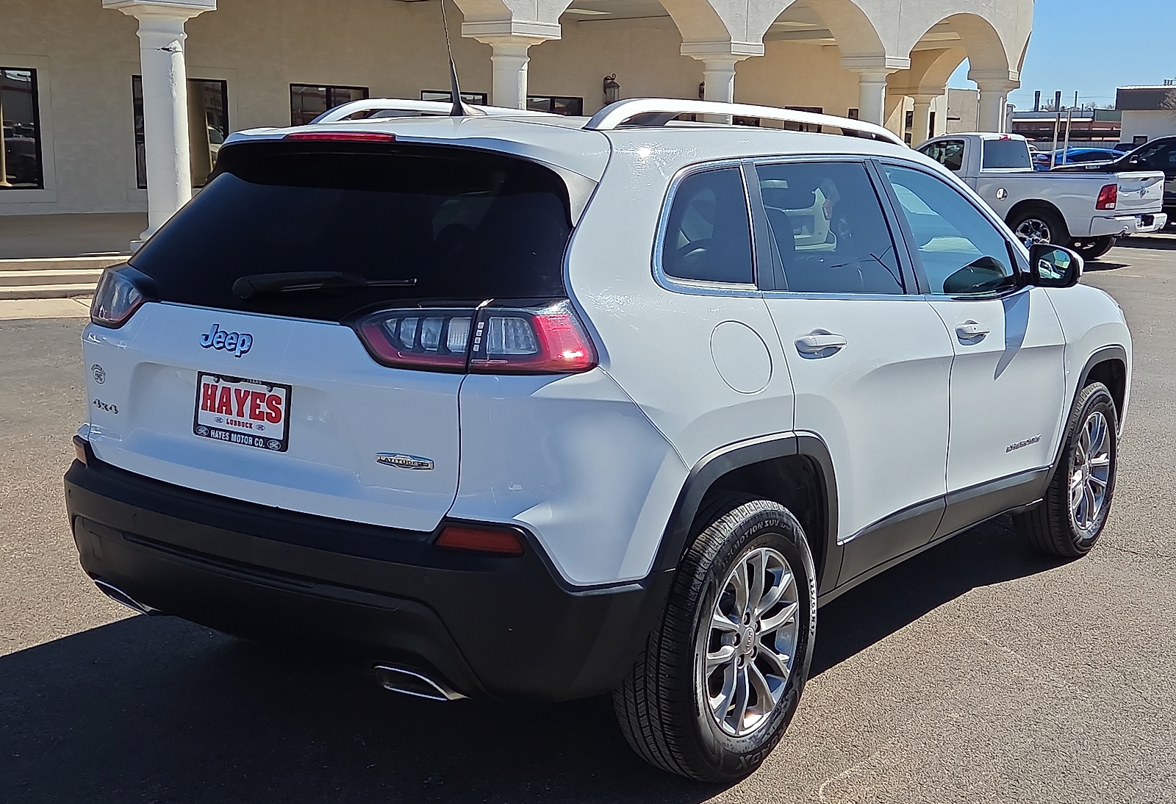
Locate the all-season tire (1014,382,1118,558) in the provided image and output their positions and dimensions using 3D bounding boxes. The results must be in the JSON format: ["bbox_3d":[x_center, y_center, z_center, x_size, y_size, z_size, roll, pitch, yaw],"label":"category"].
[{"bbox_3d":[1.932,0.259,5.778,0.230,0.720,0.720,7,11,35],"label":"all-season tire"}]

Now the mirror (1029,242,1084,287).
[{"bbox_3d":[1.575,-0.455,4.804,0.200,0.155,0.140,8,12,36],"label":"mirror"}]

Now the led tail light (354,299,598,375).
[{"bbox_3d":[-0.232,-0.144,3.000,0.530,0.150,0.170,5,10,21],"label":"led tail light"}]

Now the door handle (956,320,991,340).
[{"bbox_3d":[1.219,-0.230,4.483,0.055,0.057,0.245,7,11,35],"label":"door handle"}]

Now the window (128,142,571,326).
[{"bbox_3d":[-0.661,-0.378,3.411,1.380,0.466,0.141,8,-24,36],"label":"window"}]

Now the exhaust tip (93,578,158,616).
[{"bbox_3d":[-1.185,0.505,3.738,0.230,0.065,0.120,8,12,36],"label":"exhaust tip"}]

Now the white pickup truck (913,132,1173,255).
[{"bbox_3d":[6.246,-3.259,22.523,2.030,1.910,5.330,-9,13,-44],"label":"white pickup truck"}]

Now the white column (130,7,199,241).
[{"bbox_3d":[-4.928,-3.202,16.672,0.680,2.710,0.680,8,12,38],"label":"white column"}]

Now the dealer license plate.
[{"bbox_3d":[-0.800,0.020,3.293,0.315,0.158,0.015,8,6,36],"label":"dealer license plate"}]

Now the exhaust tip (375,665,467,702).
[{"bbox_3d":[-0.359,0.604,3.149,0.210,0.066,0.120,7,11,35],"label":"exhaust tip"}]

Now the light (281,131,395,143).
[{"bbox_3d":[-0.602,-0.640,3.450,0.380,0.028,0.035,7,11,35],"label":"light"}]

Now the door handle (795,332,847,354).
[{"bbox_3d":[0.590,-0.149,3.618,0.050,0.048,0.235,8,12,36],"label":"door handle"}]

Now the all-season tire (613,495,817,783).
[{"bbox_3d":[0.335,0.583,3.623,0.228,0.710,0.715,8,12,36],"label":"all-season tire"}]

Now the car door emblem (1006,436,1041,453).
[{"bbox_3d":[1.527,0.151,5.004,0.010,0.034,0.350,7,11,35],"label":"car door emblem"}]

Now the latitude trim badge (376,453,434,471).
[{"bbox_3d":[-0.386,0.127,3.005,0.155,0.036,0.010,7,6,28],"label":"latitude trim badge"}]

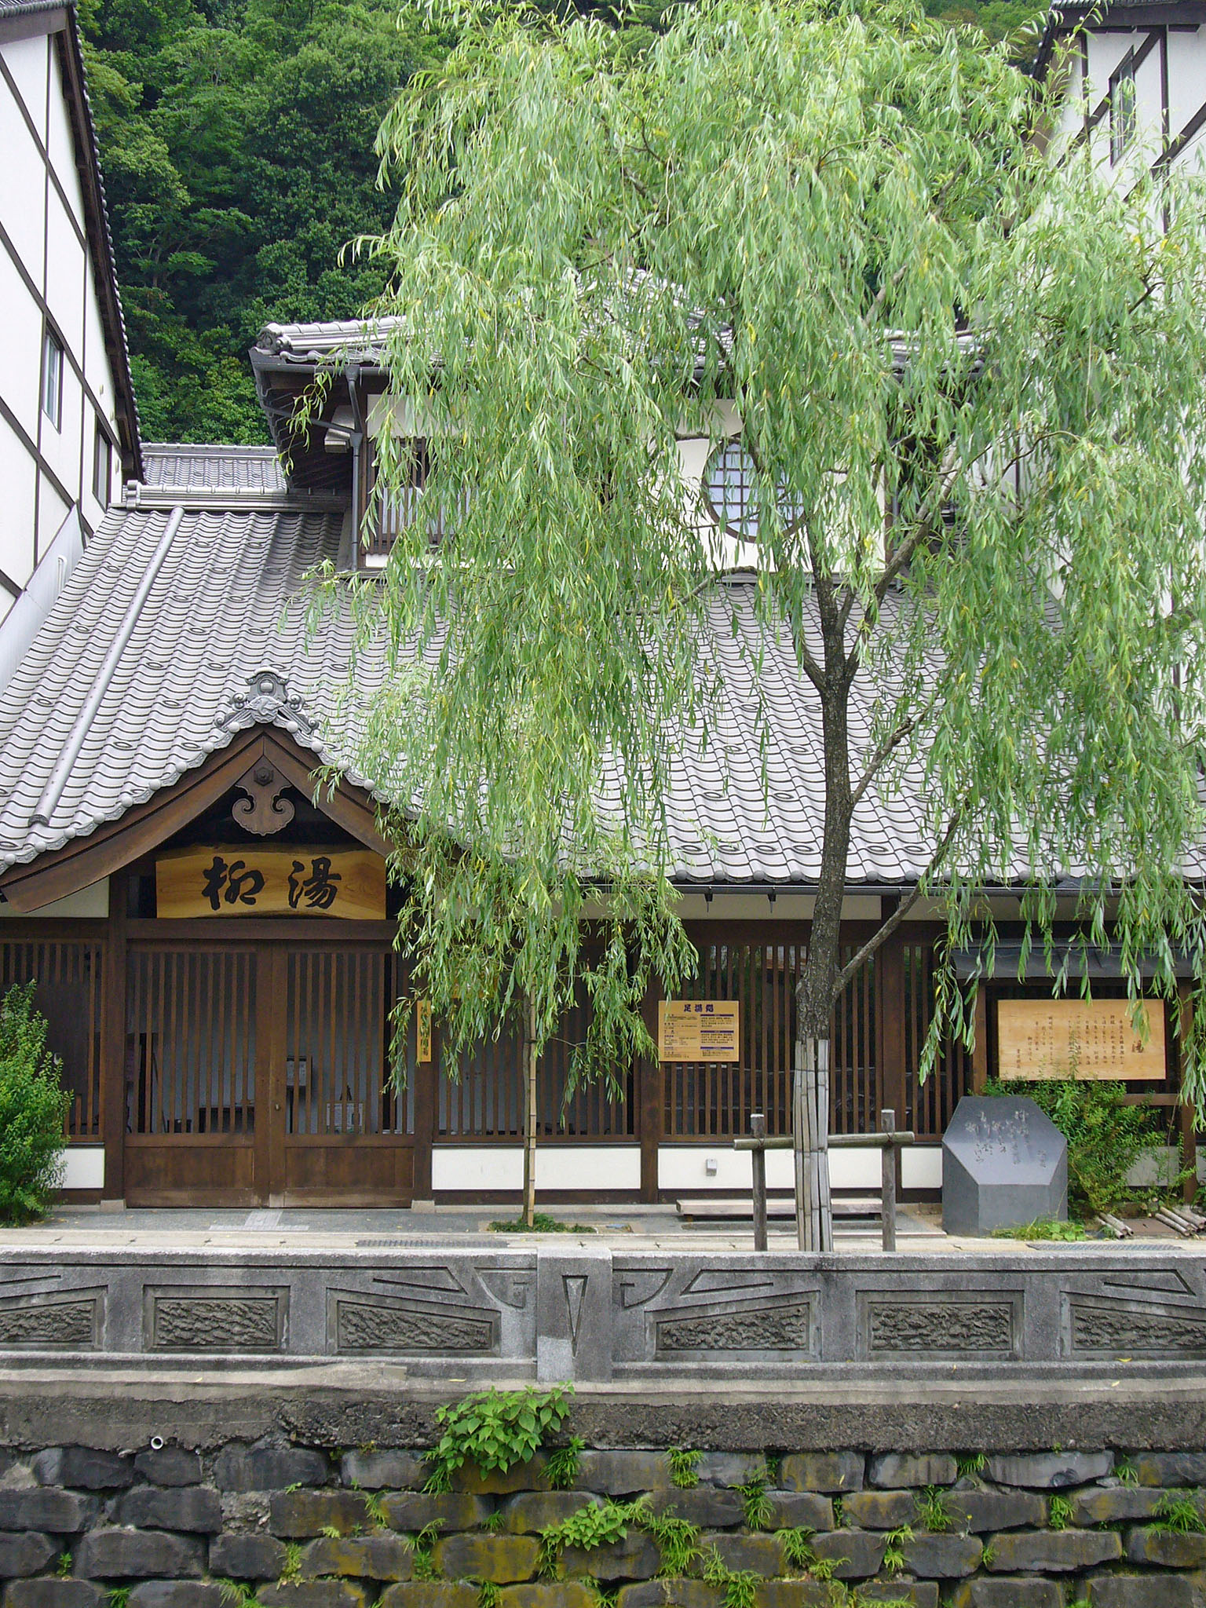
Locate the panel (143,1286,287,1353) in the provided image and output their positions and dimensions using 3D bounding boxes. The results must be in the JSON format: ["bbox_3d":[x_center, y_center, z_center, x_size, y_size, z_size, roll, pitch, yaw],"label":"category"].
[{"bbox_3d":[-1.564,2.086,9.247,0.594,0.267,0.080,0,-5,3],"label":"panel"}]

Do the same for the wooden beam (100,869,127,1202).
[{"bbox_3d":[-3.608,1.674,16.896,0.155,2.513,0.155,0,-5,0],"label":"wooden beam"}]

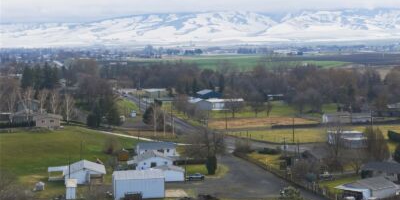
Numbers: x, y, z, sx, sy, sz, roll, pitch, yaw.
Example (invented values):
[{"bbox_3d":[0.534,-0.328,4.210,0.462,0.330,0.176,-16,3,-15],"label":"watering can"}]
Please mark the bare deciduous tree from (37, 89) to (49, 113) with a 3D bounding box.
[{"bbox_3d":[-74.960,1.290,385.000,5.600,13.500,5.600,0,4,0],"label":"bare deciduous tree"}]

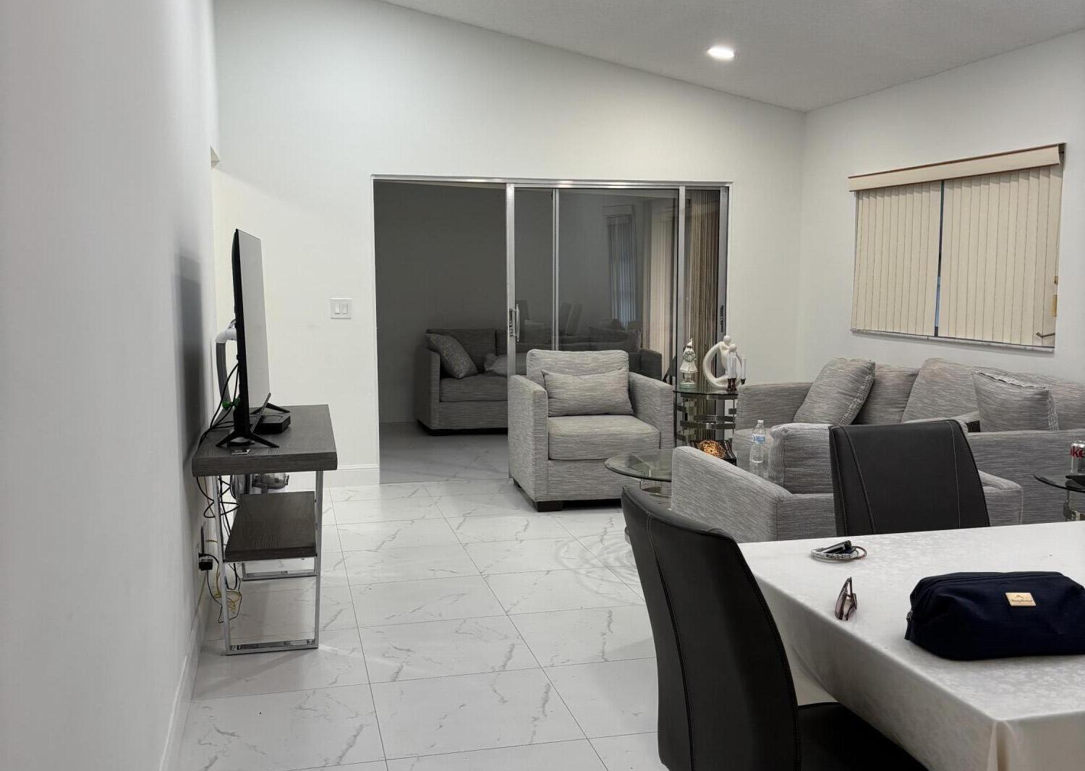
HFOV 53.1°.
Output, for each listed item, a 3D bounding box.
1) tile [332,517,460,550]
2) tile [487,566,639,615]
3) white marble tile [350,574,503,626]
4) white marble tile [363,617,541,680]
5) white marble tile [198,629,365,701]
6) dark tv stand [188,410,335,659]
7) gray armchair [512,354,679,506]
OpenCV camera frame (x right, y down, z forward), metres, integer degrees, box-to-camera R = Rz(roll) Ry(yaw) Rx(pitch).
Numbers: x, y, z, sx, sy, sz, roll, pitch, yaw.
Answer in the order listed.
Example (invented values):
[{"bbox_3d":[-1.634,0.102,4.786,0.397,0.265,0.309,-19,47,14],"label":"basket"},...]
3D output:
[{"bbox_3d":[-0.775,0.804,5.837,0.605,0.012,0.605,-2,6,-13],"label":"tile"},{"bbox_3d":[0.088,0.911,4.819,0.606,0.010,0.604,-2,6,-13],"label":"tile"},{"bbox_3d":[-0.502,0.928,4.682,0.606,0.010,0.604,-2,6,-13],"label":"white marble tile"},{"bbox_3d":[-0.362,0.987,4.079,0.605,0.012,0.605,-2,6,-13],"label":"white marble tile"},{"bbox_3d":[-0.942,1.008,3.962,0.581,0.010,0.604,-2,6,-13],"label":"white marble tile"},{"bbox_3d":[-1.116,0.554,4.498,0.490,0.765,1.410,-2,6,-13],"label":"dark tv stand"},{"bbox_3d":[0.290,0.240,6.814,0.870,0.900,0.860,-1,6,-11],"label":"gray armchair"}]

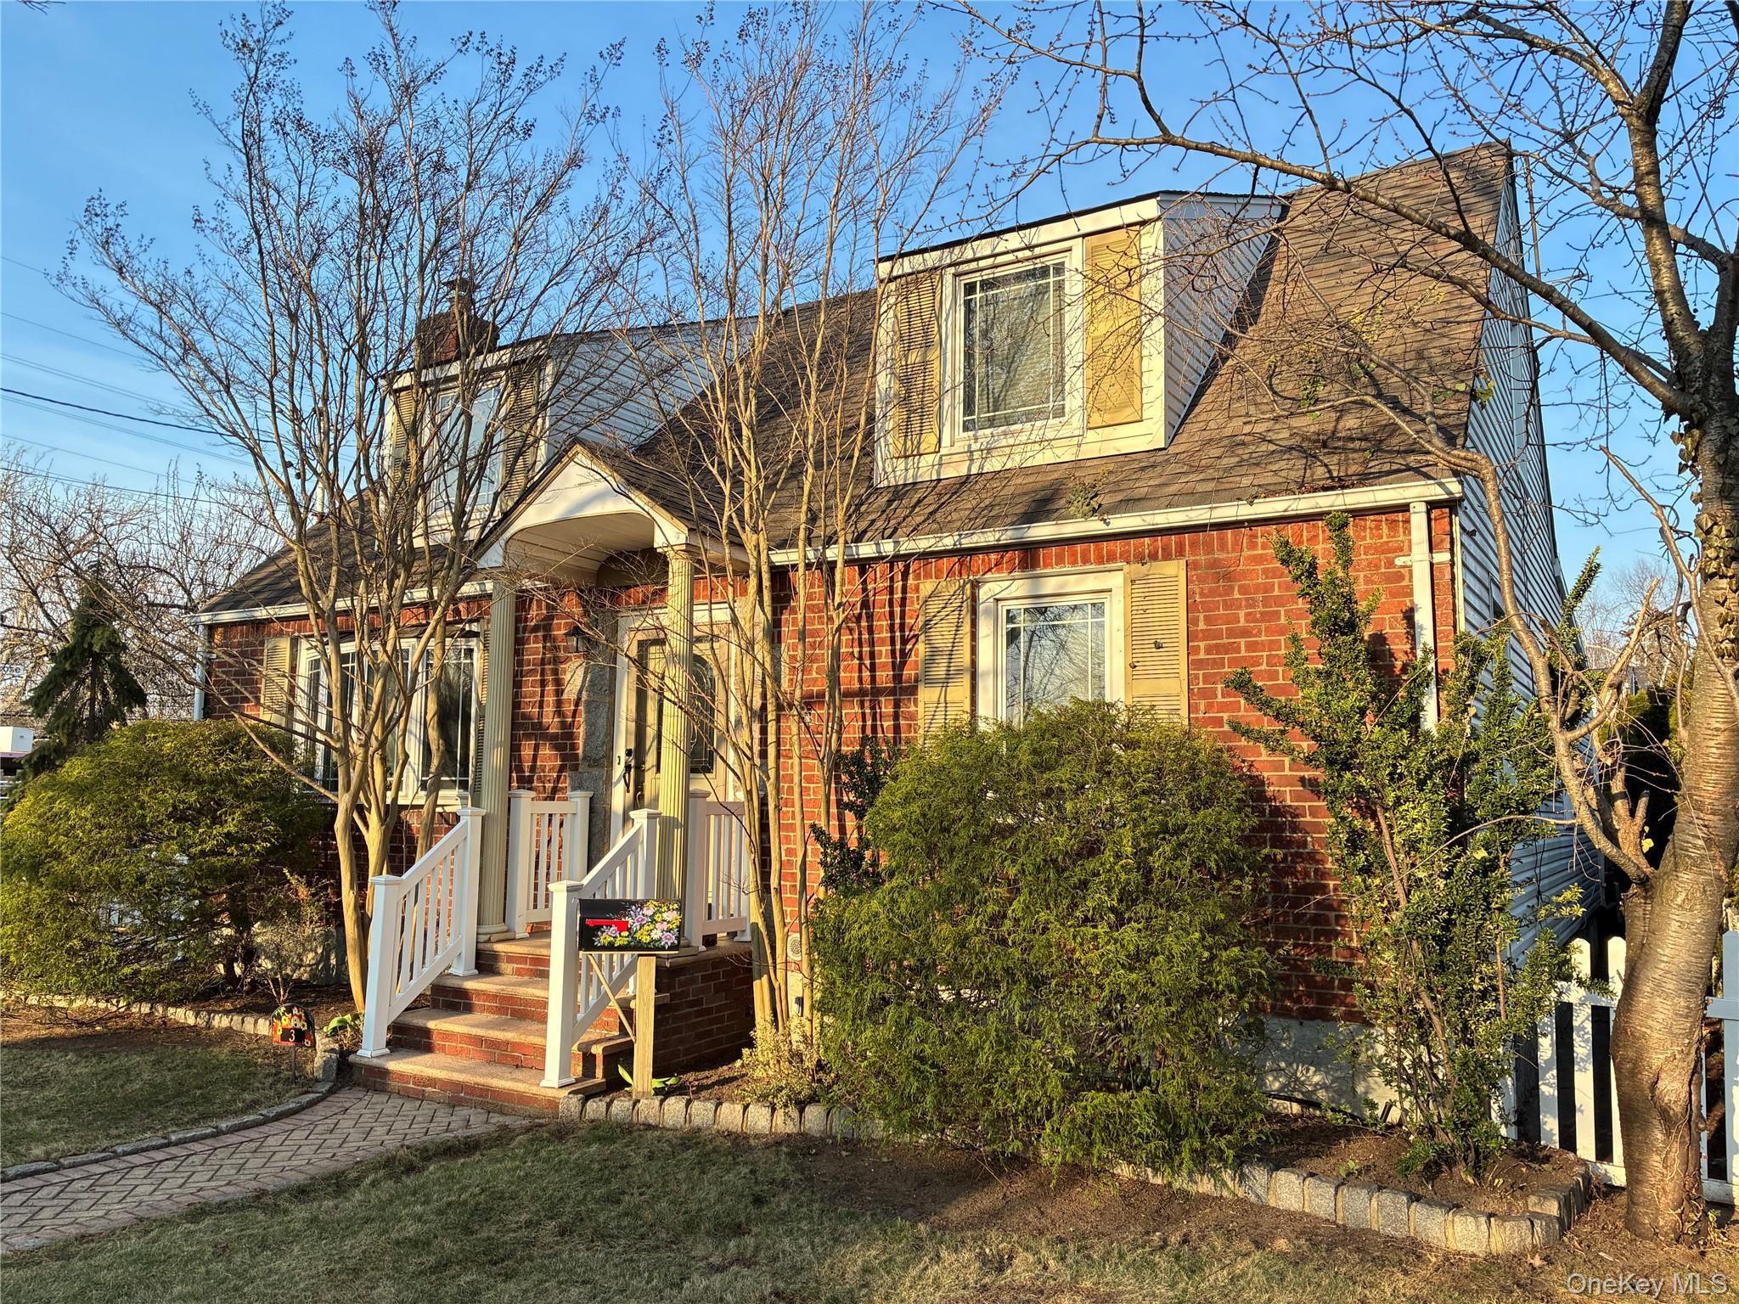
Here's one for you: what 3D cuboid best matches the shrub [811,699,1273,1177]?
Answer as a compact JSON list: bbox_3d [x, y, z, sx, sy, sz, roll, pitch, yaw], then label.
[{"bbox_3d":[0.793,1.255,6.283,2.230,2.000,1.800,-3,-8,32],"label":"shrub"}]

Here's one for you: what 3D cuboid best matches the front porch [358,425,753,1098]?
[{"bbox_3d":[-1.831,0.582,8.087,2.000,3.890,1.970,-3,-8,32],"label":"front porch"}]

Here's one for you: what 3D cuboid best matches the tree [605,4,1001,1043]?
[{"bbox_3d":[-0.480,-0.928,7.685,2.300,6.580,2.150,1,-7,0],"label":"tree"}]

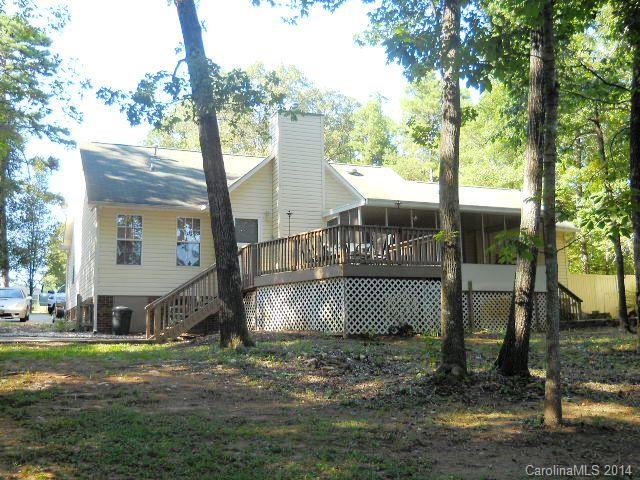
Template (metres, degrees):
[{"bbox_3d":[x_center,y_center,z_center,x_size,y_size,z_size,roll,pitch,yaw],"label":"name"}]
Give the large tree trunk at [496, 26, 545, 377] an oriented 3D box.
[{"bbox_3d":[3.177,-0.655,10.437,0.520,5.364,0.460,4,-5,16],"label":"large tree trunk"}]

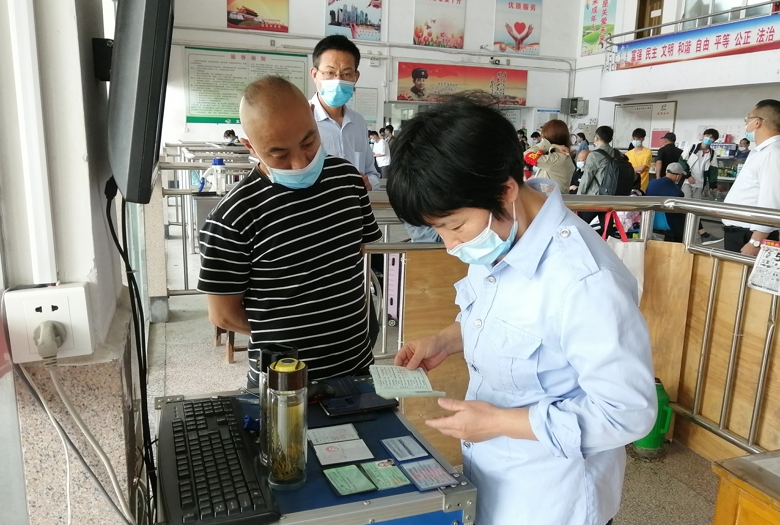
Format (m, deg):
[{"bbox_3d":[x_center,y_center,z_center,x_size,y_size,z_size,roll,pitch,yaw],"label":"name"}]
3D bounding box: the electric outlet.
[{"bbox_3d":[-0.425,0.072,0.734,0.088,0.088,0.042,-3,13,-22],"label":"electric outlet"}]

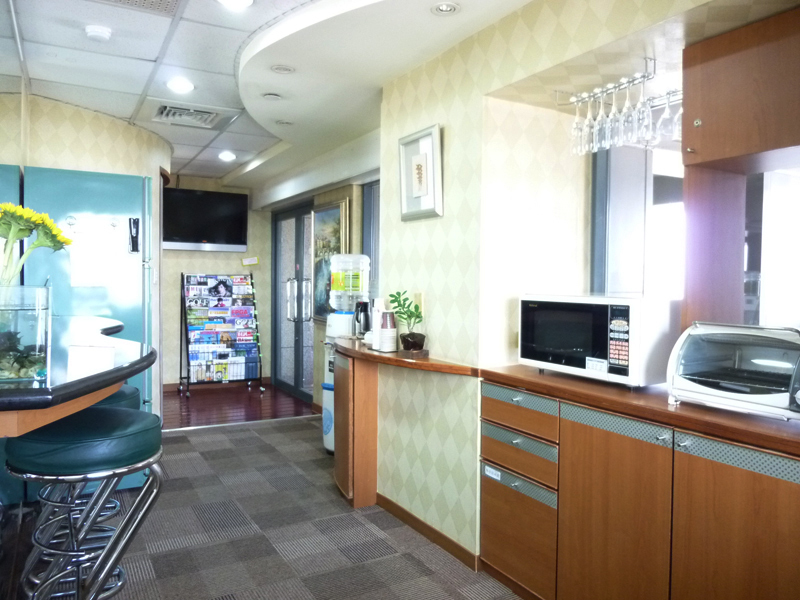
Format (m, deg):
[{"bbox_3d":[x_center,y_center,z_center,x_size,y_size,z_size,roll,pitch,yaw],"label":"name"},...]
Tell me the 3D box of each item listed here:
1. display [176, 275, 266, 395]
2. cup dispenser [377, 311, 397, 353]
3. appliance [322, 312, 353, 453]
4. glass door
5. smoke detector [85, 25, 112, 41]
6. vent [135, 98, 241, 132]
[{"bbox_3d":[-1.905,0.337,6.149,0.790,1.280,0.460,-1,2,-30],"label":"display"},{"bbox_3d":[-0.067,0.157,2.994,0.090,0.215,0.095,-1,2,-30],"label":"cup dispenser"},{"bbox_3d":[-0.359,0.584,4.133,0.340,0.990,0.320,-1,2,-30],"label":"appliance"},{"bbox_3d":[-1.096,0.007,6.021,0.100,1.960,1.500,-1,2,-30],"label":"glass door"},{"bbox_3d":[-1.361,-1.204,2.615,0.110,0.042,0.110,-1,2,-30],"label":"smoke detector"},{"bbox_3d":[-1.462,-1.256,3.980,0.600,0.050,0.600,-1,2,-30],"label":"vent"}]

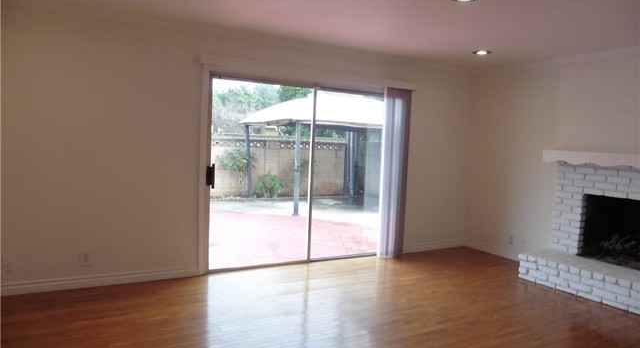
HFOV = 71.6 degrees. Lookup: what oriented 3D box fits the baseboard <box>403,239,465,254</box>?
[{"bbox_3d":[1.510,0.961,5.840,1.093,0.100,0.018,0,5,-28],"label":"baseboard"}]

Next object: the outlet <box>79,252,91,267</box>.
[{"bbox_3d":[-2.078,0.765,3.936,0.076,0.118,0.013,0,5,-28],"label":"outlet"}]

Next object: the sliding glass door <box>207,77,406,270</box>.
[{"bbox_3d":[-0.027,0.009,5.010,2.440,2.020,0.120,0,5,-28],"label":"sliding glass door"}]

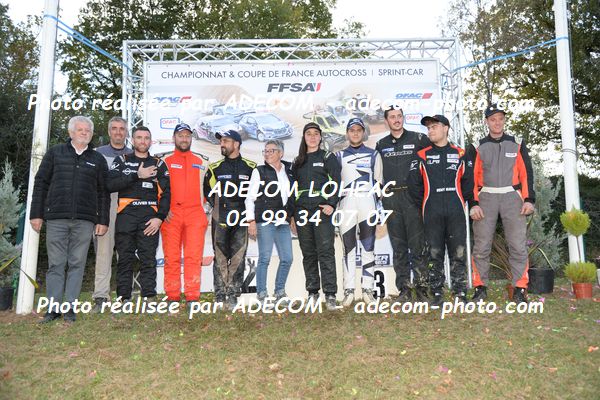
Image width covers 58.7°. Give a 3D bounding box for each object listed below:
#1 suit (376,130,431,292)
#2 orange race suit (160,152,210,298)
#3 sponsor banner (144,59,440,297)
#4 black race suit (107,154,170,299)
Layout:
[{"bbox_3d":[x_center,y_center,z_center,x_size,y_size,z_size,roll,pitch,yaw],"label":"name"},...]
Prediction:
[{"bbox_3d":[1.038,0.113,5.330,0.580,1.620,0.360,-1,-5,6],"label":"suit"},{"bbox_3d":[-1.148,0.231,5.300,0.550,1.500,0.360,0,-5,-5],"label":"orange race suit"},{"bbox_3d":[-0.116,-0.337,6.900,3.830,3.000,0.060,-1,-5,0],"label":"sponsor banner"},{"bbox_3d":[-1.574,0.248,5.220,0.620,1.420,0.380,0,-5,-7],"label":"black race suit"}]

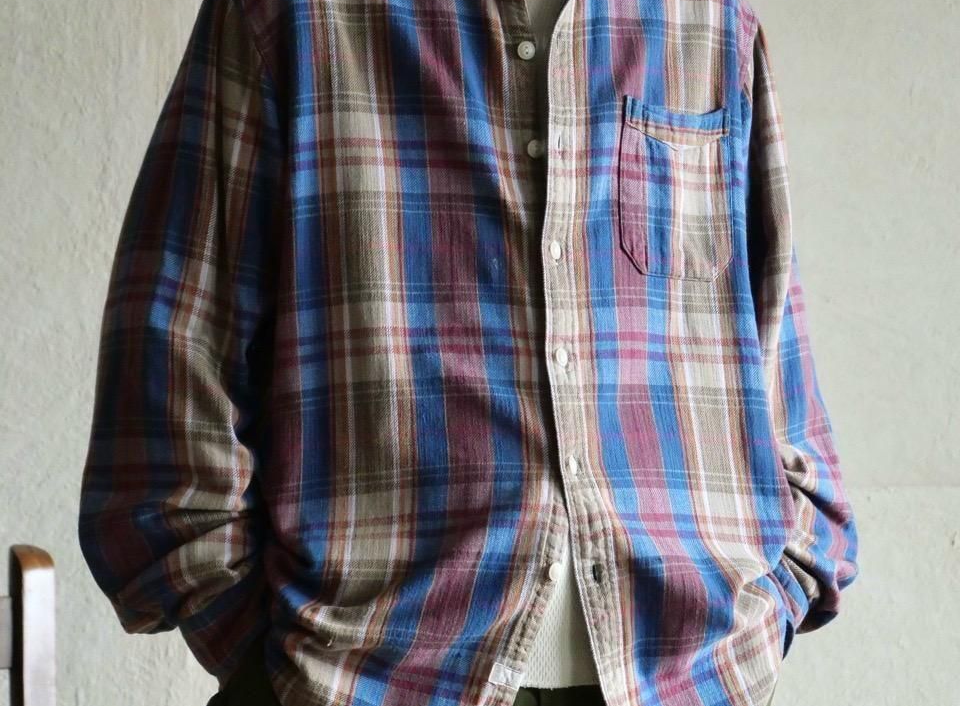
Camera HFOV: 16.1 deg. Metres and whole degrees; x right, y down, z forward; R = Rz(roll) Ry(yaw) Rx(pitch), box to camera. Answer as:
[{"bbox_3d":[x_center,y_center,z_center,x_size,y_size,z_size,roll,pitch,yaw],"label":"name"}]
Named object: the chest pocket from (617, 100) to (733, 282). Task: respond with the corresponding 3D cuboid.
[{"bbox_3d":[0.148,-0.123,2.580,0.110,0.134,0.020,2,0,-38],"label":"chest pocket"}]

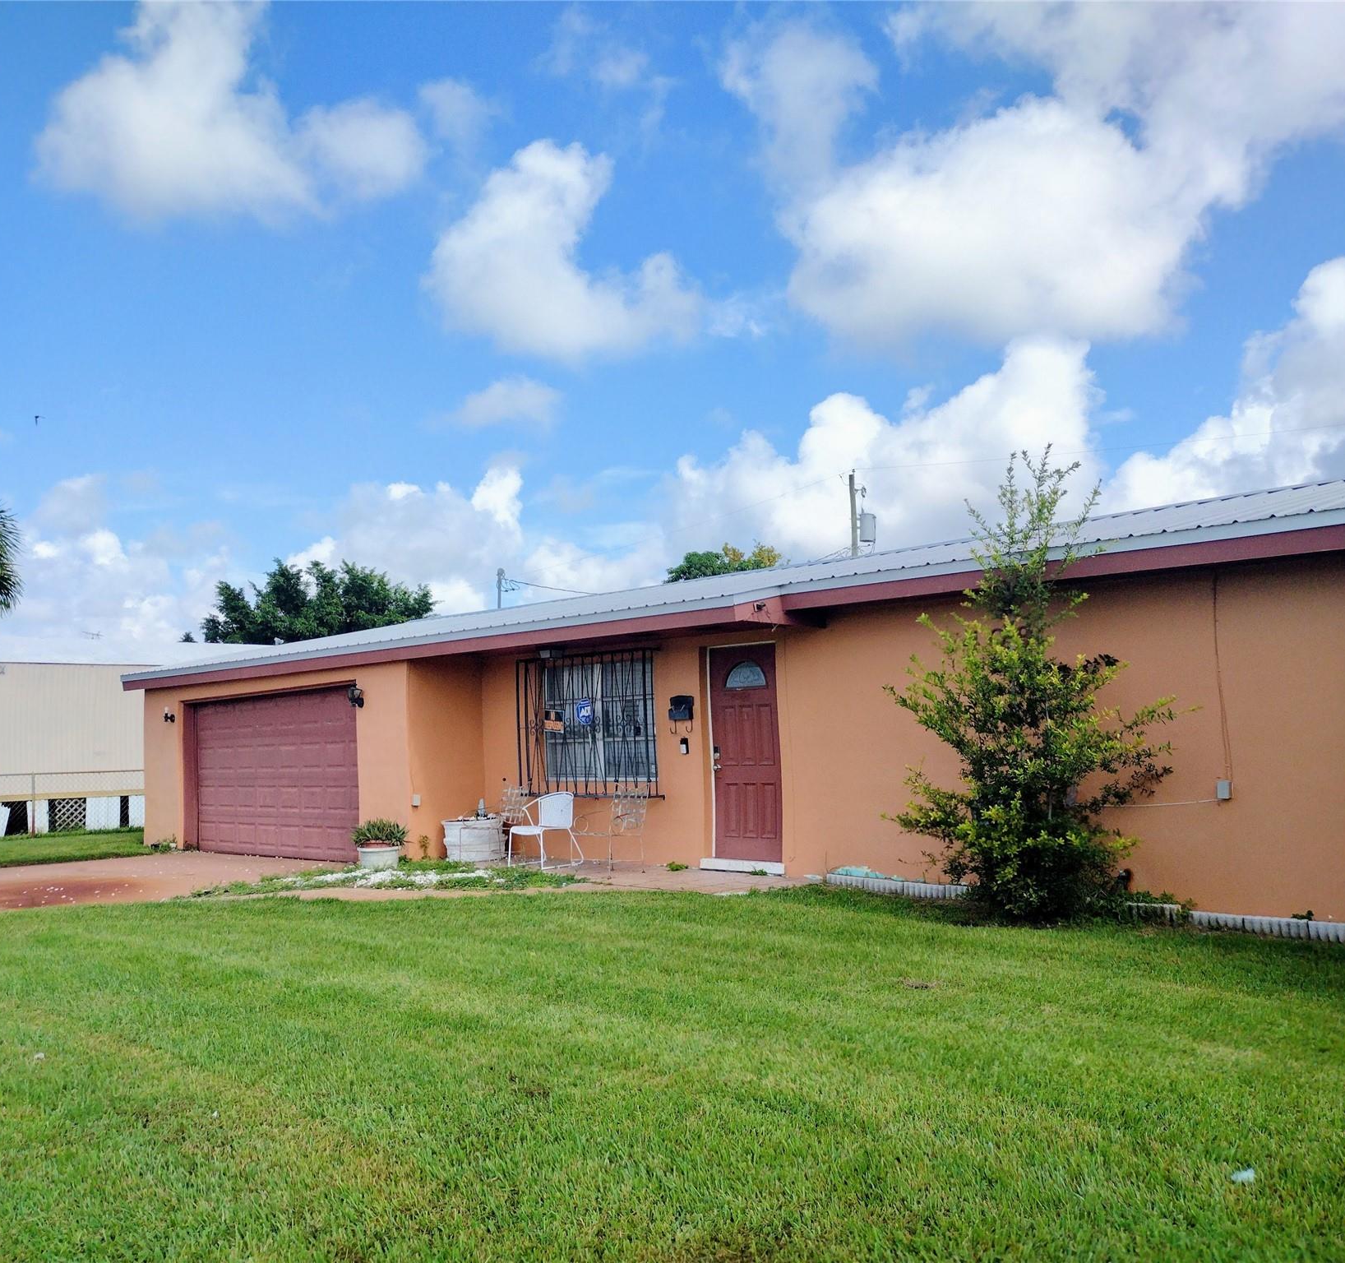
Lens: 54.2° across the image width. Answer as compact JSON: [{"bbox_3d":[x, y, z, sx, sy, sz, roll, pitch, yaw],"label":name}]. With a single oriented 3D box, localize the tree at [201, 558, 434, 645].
[{"bbox_3d":[-12.671,1.508,47.058,8.600,8.300,8.300,-1,-5,-15],"label":"tree"}]

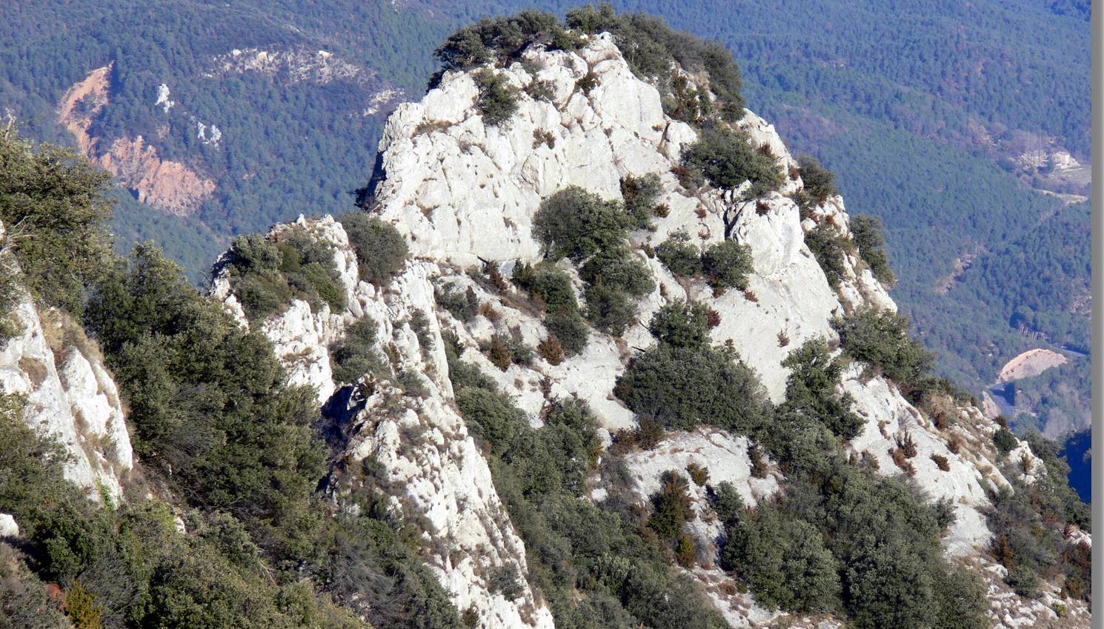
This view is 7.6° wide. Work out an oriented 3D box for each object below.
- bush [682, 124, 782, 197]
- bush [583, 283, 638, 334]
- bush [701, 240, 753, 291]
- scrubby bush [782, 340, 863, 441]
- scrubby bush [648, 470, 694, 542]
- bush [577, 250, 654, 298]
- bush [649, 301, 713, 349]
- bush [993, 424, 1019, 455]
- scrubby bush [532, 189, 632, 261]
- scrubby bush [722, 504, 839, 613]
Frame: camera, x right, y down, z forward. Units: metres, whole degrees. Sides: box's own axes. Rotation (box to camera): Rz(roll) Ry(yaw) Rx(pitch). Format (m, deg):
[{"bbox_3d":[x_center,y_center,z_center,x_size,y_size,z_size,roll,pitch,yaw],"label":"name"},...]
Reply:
[{"bbox_3d":[4.739,-4.051,219.480,2.629,1.713,1.959,0,12,0],"label":"bush"},{"bbox_3d":[1.528,-0.139,214.830,1.365,1.253,1.297,0,12,0],"label":"bush"},{"bbox_3d":[4.543,-1.280,216.690,1.332,1.200,1.265,0,12,0],"label":"bush"},{"bbox_3d":[8.347,2.350,257.000,2.516,3.125,2.390,0,10,0],"label":"scrubby bush"},{"bbox_3d":[2.971,4.823,209.250,1.155,1.709,1.097,0,12,0],"label":"scrubby bush"},{"bbox_3d":[1.662,-1.063,216.225,1.892,1.125,1.286,0,12,0],"label":"bush"},{"bbox_3d":[3.972,0.317,258.000,1.989,1.496,1.761,0,10,0],"label":"bush"},{"bbox_3d":[11.952,3.287,219.480,0.686,0.758,0.652,0,12,0],"label":"bush"},{"bbox_3d":[0.929,-2.808,260.000,3.060,2.289,2.693,0,10,0],"label":"scrubby bush"},{"bbox_3d":[5.713,6.093,208.320,2.929,2.478,2.490,0,12,0],"label":"scrubby bush"}]

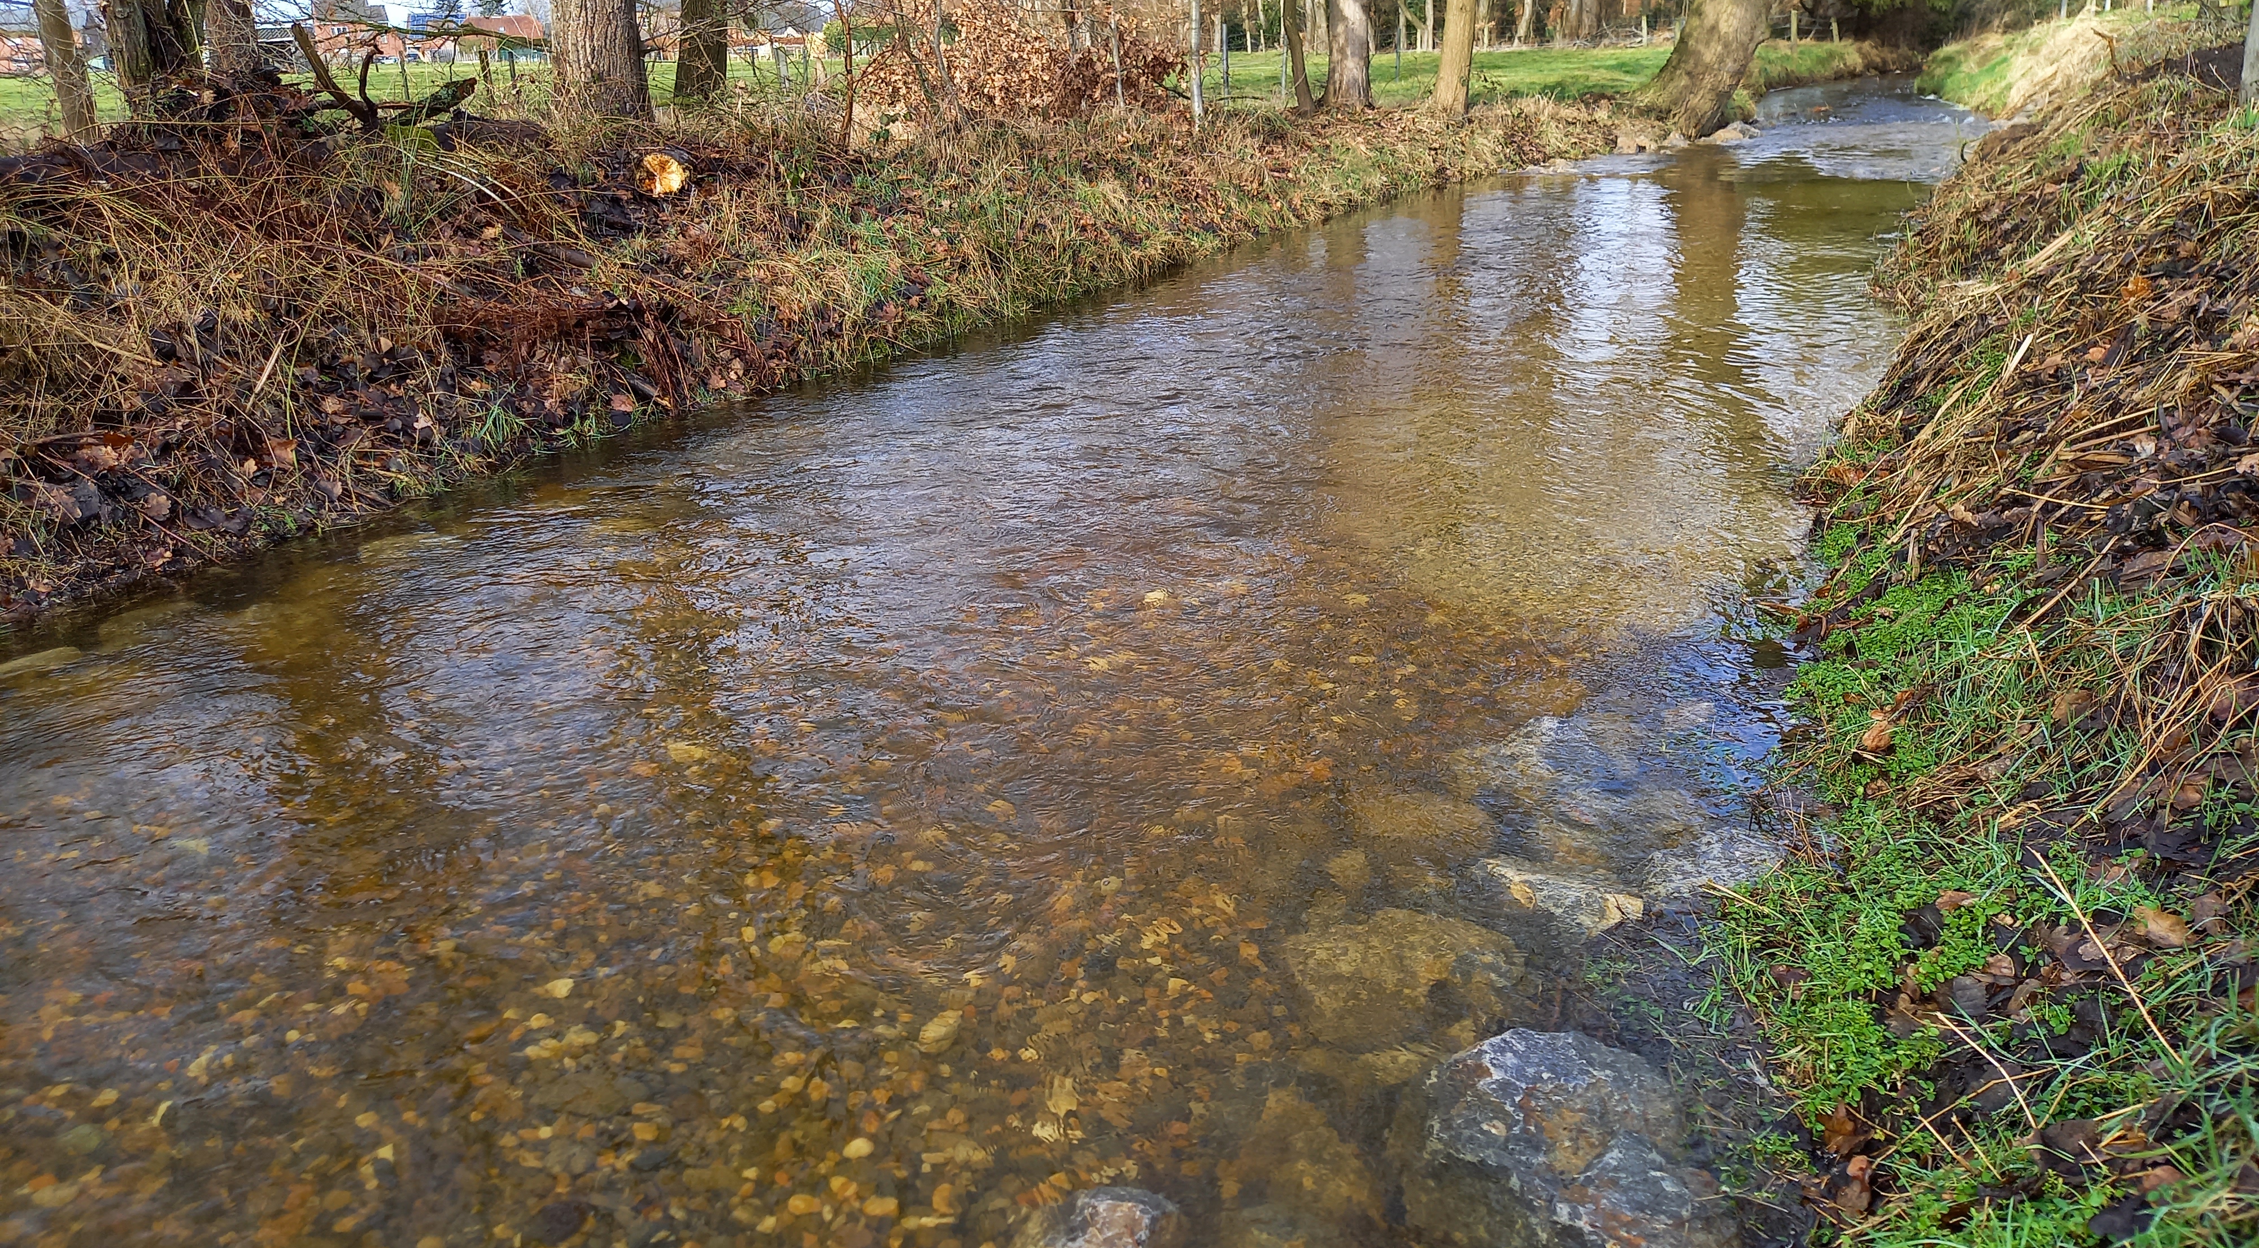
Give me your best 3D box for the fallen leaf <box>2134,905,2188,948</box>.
[{"bbox_3d":[1.565,0.459,2.476,0.068,0.028,0.070,-18,11,6],"label":"fallen leaf"}]

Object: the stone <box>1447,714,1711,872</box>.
[{"bbox_3d":[0.988,0.382,3.618,0.520,0.200,0.420,3,20,9],"label":"stone"}]

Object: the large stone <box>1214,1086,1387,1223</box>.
[{"bbox_3d":[0.273,0.848,2.584,0.235,0.150,0.220,1,20,5],"label":"large stone"}]

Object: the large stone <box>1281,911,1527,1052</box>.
[{"bbox_3d":[0.521,0.670,3.042,0.420,0.160,0.310,1,20,5],"label":"large stone"}]

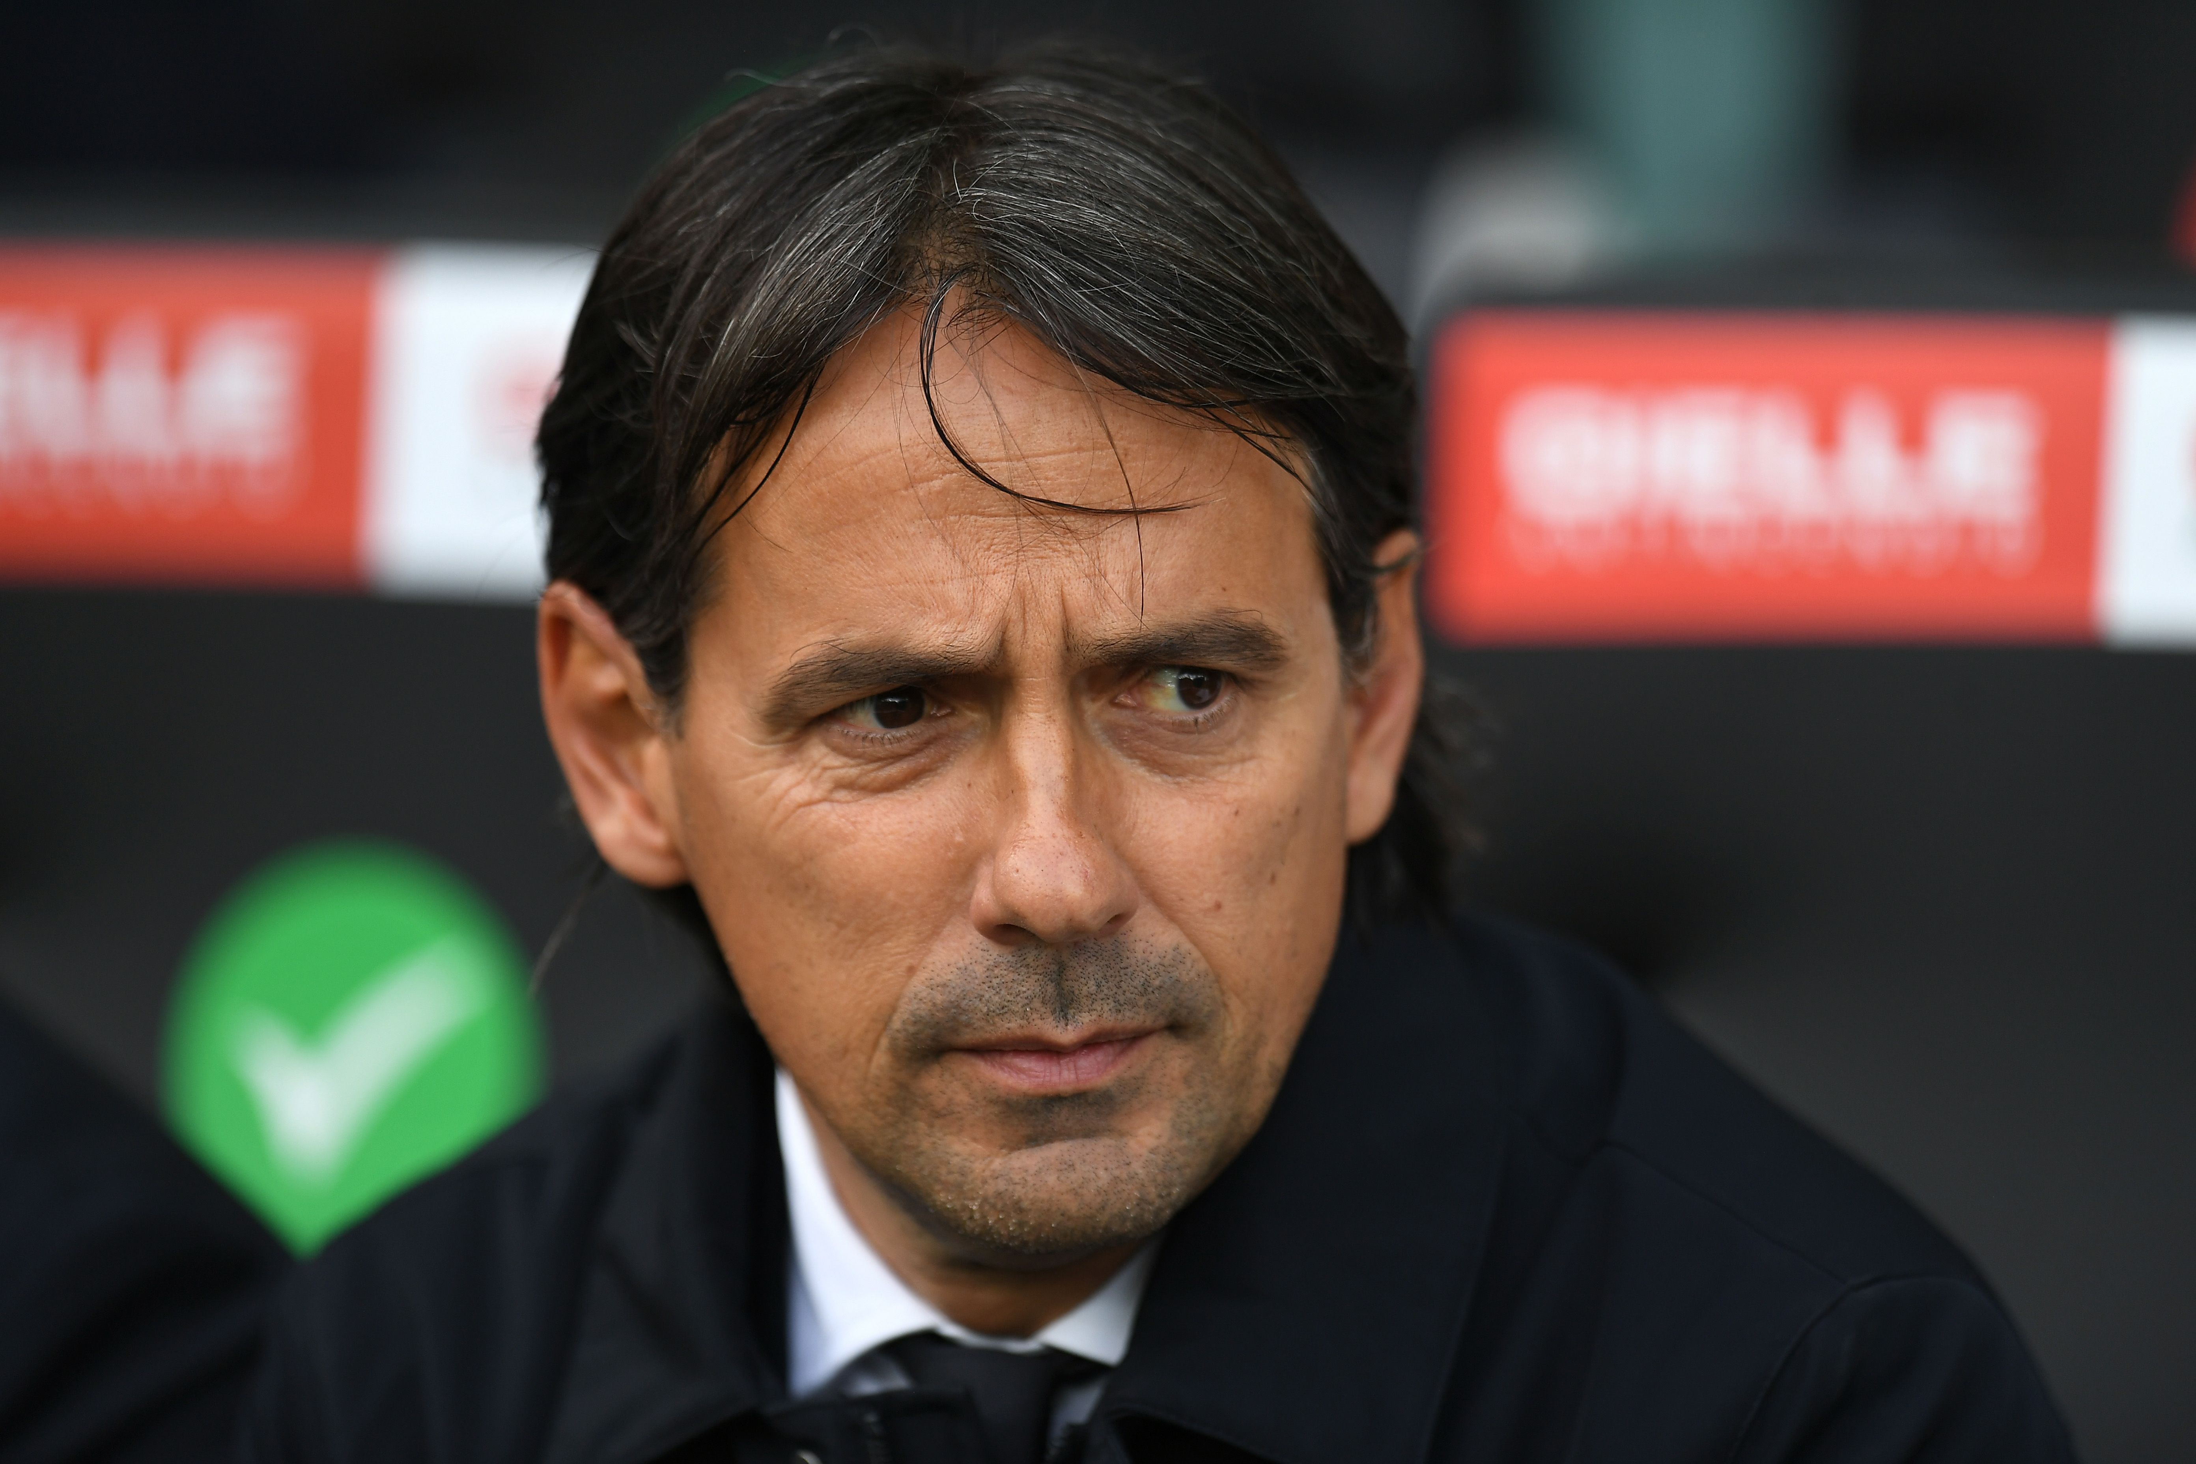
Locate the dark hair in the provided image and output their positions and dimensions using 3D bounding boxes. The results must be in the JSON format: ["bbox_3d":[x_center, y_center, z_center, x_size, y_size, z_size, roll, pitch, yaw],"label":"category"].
[{"bbox_3d":[-0.024,-0.050,5.150,0.188,0.200,0.215,-4,7,-8],"label":"dark hair"}]

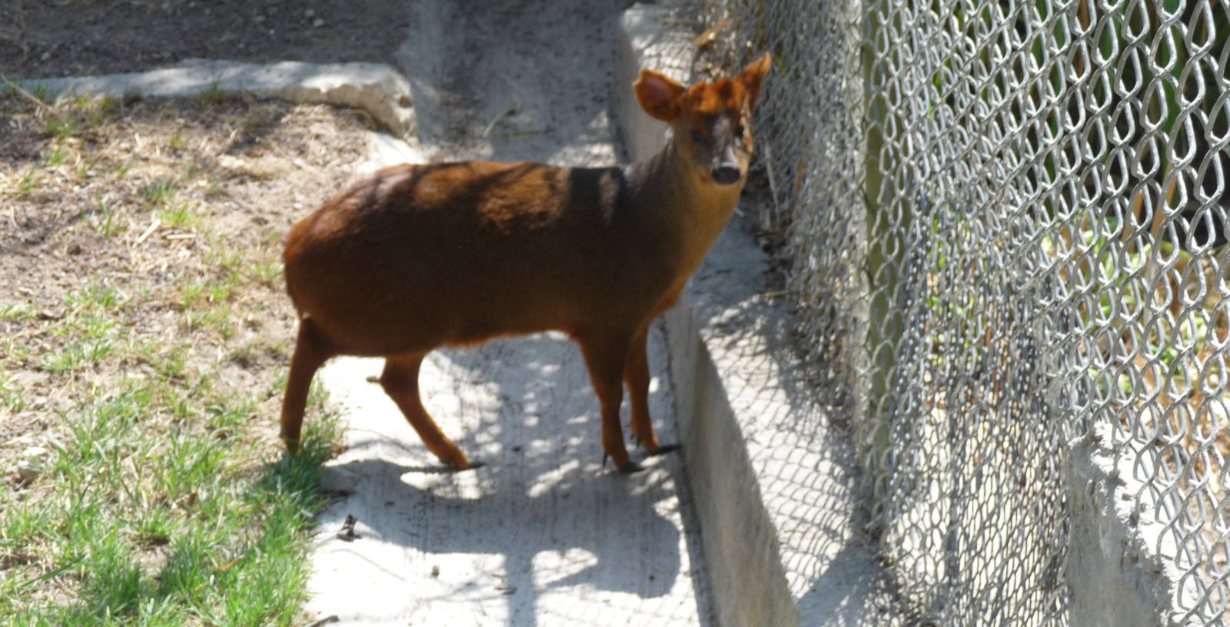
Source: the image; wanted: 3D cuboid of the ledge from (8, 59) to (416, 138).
[{"bbox_3d":[-0.820,-0.433,7.920,0.850,0.095,0.330,-2,13,-8],"label":"ledge"}]

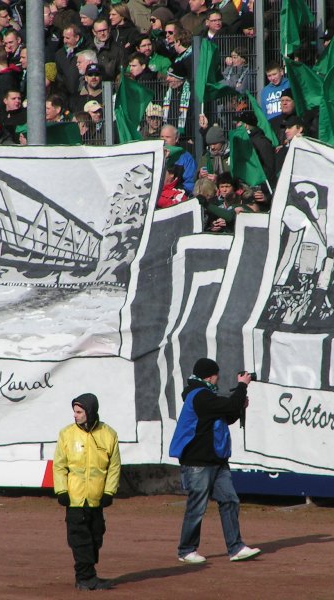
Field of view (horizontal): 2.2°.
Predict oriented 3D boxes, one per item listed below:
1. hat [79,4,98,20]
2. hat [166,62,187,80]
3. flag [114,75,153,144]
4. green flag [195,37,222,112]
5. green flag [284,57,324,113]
[{"bbox_3d":[-0.830,-3.038,92.800,0.190,0.175,0.220,2,4,41],"label":"hat"},{"bbox_3d":[0.099,-2.373,91.200,0.210,0.190,0.240,10,4,36],"label":"hat"},{"bbox_3d":[-0.343,-1.962,90.000,0.420,0.740,0.280,0,3,18],"label":"flag"},{"bbox_3d":[0.435,-2.311,90.000,0.310,0.740,0.250,0,3,18],"label":"green flag"},{"bbox_3d":[1.399,-2.188,90.000,0.420,0.600,0.280,0,3,18],"label":"green flag"}]

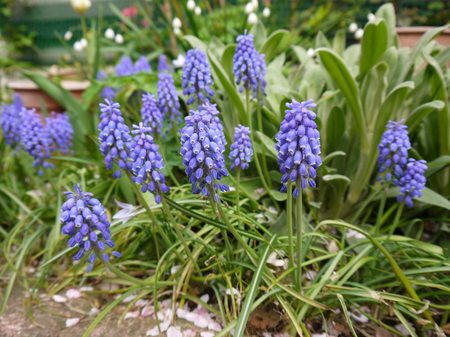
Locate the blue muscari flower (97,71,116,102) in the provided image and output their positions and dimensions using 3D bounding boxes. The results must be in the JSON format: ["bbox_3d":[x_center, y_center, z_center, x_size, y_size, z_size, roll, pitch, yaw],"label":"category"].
[{"bbox_3d":[-0.176,-0.122,0.540,0.028,0.050,0.028,0,21,0],"label":"blue muscari flower"}]

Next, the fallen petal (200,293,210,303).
[{"bbox_3d":[-0.017,0.114,0.321,0.009,0.006,0.008,0,22,0],"label":"fallen petal"}]

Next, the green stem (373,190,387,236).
[{"bbox_3d":[0.147,0.043,0.345,0.005,0.047,0.004,11,0,0],"label":"green stem"}]

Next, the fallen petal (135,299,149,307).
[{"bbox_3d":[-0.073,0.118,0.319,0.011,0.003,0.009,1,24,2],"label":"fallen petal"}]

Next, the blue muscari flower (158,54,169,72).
[{"bbox_3d":[-0.093,-0.154,0.550,0.019,0.036,0.019,0,18,0],"label":"blue muscari flower"}]

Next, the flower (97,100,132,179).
[{"bbox_3d":[-0.092,-0.025,0.310,0.028,0.066,0.028,-14,20,0],"label":"flower"}]

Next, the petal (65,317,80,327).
[{"bbox_3d":[-0.125,0.125,0.298,0.013,0.003,0.010,0,22,0],"label":"petal"}]

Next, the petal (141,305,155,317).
[{"bbox_3d":[-0.052,0.095,0.242,0.009,0.003,0.008,0,18,0],"label":"petal"}]

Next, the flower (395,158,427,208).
[{"bbox_3d":[0.176,0.014,0.345,0.028,0.049,0.028,13,21,0],"label":"flower"}]

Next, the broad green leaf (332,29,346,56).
[{"bbox_3d":[0.154,-0.168,0.490,0.019,0.041,0.014,0,24,0],"label":"broad green leaf"}]

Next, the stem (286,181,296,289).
[{"bbox_3d":[0.048,0.048,0.265,0.004,0.076,0.004,-1,-2,0],"label":"stem"}]

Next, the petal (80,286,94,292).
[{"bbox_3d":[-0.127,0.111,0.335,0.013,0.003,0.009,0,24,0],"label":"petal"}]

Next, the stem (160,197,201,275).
[{"bbox_3d":[-0.033,0.051,0.272,0.005,0.066,0.004,-25,7,0],"label":"stem"}]

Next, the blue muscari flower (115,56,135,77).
[{"bbox_3d":[-0.160,-0.159,0.580,0.030,0.040,0.028,0,18,0],"label":"blue muscari flower"}]

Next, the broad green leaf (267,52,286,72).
[{"bbox_3d":[0.071,-0.146,0.500,0.022,0.040,0.012,22,18,0],"label":"broad green leaf"}]

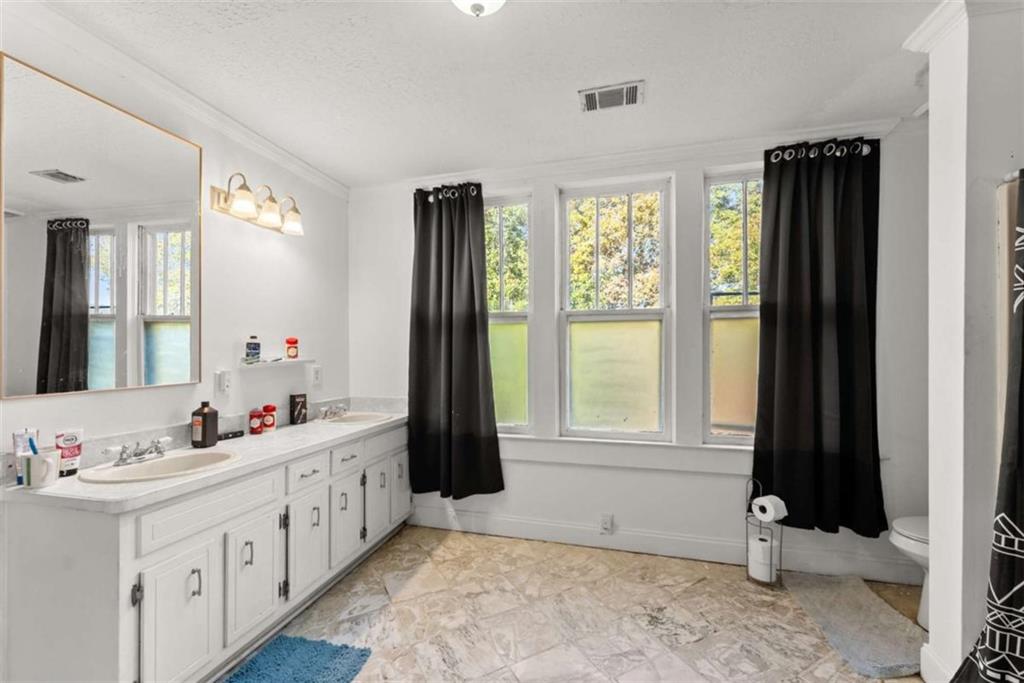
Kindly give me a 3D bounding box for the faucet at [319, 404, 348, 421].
[{"bbox_3d":[-1.191,0.475,2.706,0.120,0.085,0.195,-1,-1,16],"label":"faucet"}]

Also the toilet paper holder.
[{"bbox_3d":[1.348,1.012,2.139,0.165,0.532,0.165,-1,-1,16],"label":"toilet paper holder"}]

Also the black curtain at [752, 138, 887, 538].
[{"bbox_3d":[1.633,-0.018,2.148,0.632,2.075,0.120,-1,-1,15],"label":"black curtain"}]

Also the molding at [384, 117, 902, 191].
[{"bbox_3d":[0.560,-1.117,2.495,3.070,0.095,0.070,-1,-1,15],"label":"molding"}]

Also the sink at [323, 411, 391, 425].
[{"bbox_3d":[-1.038,0.569,2.701,0.430,0.140,0.490,-1,-1,16],"label":"sink"}]

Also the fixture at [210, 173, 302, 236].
[{"bbox_3d":[-1.377,-0.759,2.221,0.170,0.250,0.479,-1,-1,16],"label":"fixture"}]

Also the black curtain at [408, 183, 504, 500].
[{"bbox_3d":[-0.389,-0.001,2.681,0.675,2.105,0.120,-1,-1,15],"label":"black curtain"}]

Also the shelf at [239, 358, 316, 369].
[{"bbox_3d":[-1.365,0.131,2.360,0.095,0.018,0.457,-1,-1,16],"label":"shelf"}]

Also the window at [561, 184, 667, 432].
[{"bbox_3d":[0.639,-0.198,2.512,0.641,1.593,0.080,-1,-1,15],"label":"window"}]

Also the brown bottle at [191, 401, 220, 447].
[{"bbox_3d":[-1.473,0.397,1.911,0.095,0.212,0.090,0,-1,-11],"label":"brown bottle"}]

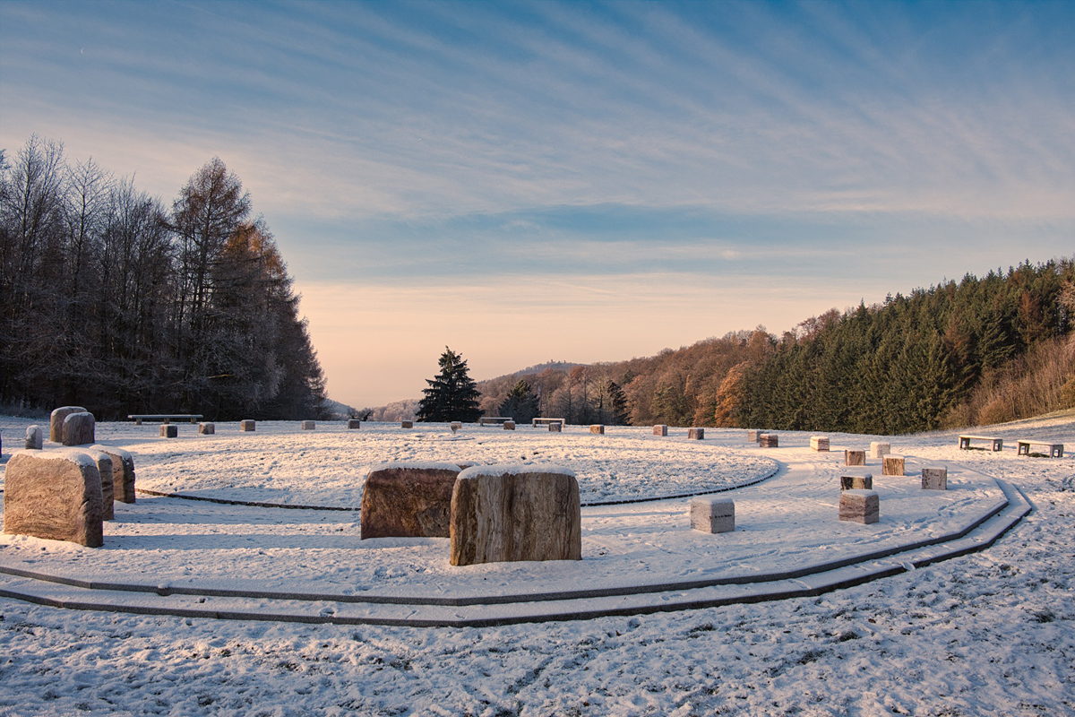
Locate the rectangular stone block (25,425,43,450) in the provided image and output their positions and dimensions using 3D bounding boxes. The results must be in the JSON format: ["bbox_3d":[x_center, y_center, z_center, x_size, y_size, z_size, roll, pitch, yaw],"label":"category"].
[{"bbox_3d":[-14.047,2.208,20.021,0.280,0.670,0.280,1,-2,0],"label":"rectangular stone block"}]

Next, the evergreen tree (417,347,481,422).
[{"bbox_3d":[-8.077,2.273,64.957,5.700,6.800,5.700,1,-2,0],"label":"evergreen tree"}]

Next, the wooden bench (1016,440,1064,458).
[{"bbox_3d":[15.269,2.740,21.785,0.360,0.440,1.350,1,-2,-7],"label":"wooden bench"}]

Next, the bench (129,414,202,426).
[{"bbox_3d":[-17.184,2.822,33.205,3.100,0.430,0.450,3,-3,-40],"label":"bench"}]

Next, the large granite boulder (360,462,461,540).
[{"bbox_3d":[-1.531,1.791,9.118,1.360,0.920,0.330,1,-2,-7],"label":"large granite boulder"}]

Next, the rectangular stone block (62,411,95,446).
[{"bbox_3d":[-13.930,2.114,21.765,0.270,1.000,1.050,0,-2,8],"label":"rectangular stone block"}]

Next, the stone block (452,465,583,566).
[{"bbox_3d":[-0.243,1.719,7.954,1.400,1.000,0.340,1,-2,-11],"label":"stone block"}]

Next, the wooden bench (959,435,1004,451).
[{"bbox_3d":[14.798,2.825,23.913,0.350,0.430,1.400,1,-2,-13],"label":"wooden bench"}]

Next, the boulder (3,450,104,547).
[{"bbox_3d":[-5.937,1.670,8.776,1.520,1.030,0.260,0,-3,24],"label":"boulder"}]

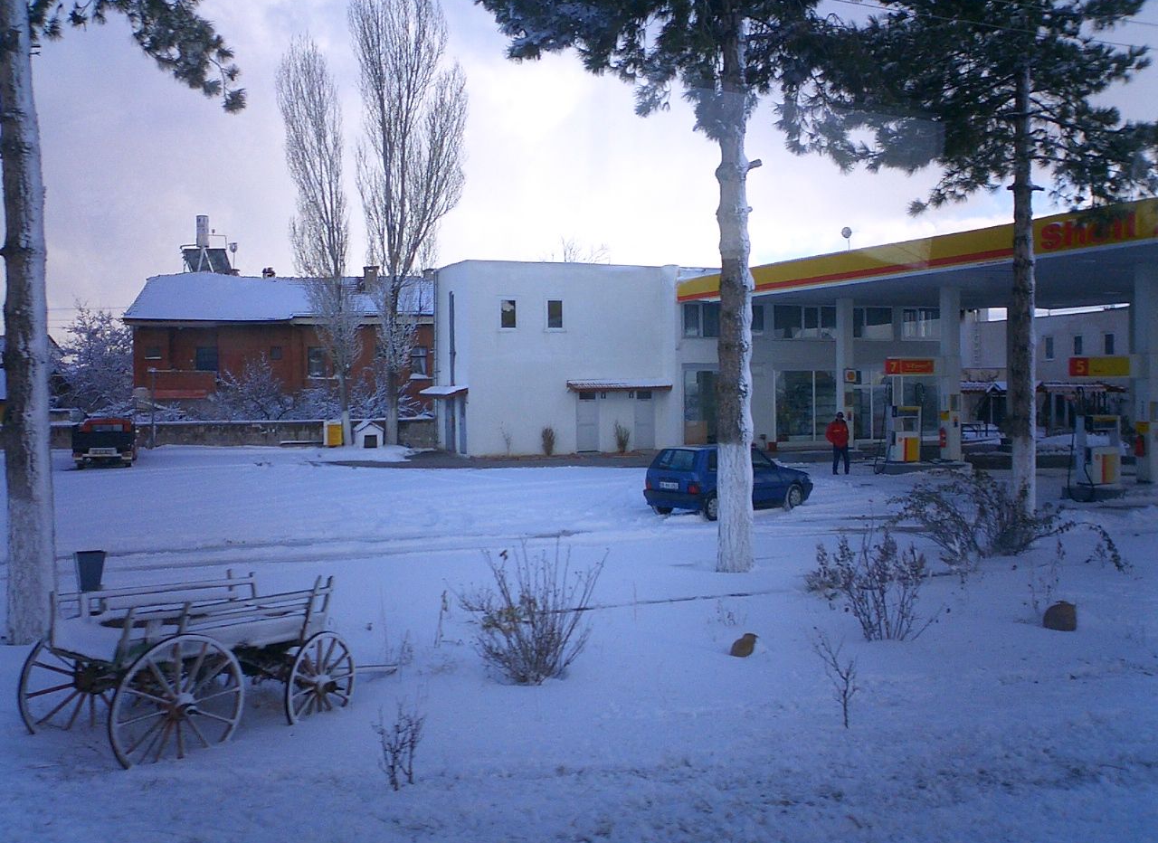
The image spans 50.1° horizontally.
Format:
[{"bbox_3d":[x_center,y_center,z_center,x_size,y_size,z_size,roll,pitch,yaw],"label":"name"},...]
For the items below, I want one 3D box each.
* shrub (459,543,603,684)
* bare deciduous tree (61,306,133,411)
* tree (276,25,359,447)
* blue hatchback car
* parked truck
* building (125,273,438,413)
[{"bbox_3d":[-0.433,1.704,11.076,1.250,1.220,1.150,0,2,0],"label":"shrub"},{"bbox_3d":[-22.252,-2.057,56.911,3.500,6.400,3.400,-1,2,-21],"label":"bare deciduous tree"},{"bbox_3d":[-11.281,-7.840,53.500,3.300,17.600,3.000,-1,2,-12],"label":"tree"},{"bbox_3d":[3.113,1.148,25.110,3.690,1.410,1.570,-2,2,-42],"label":"blue hatchback car"},{"bbox_3d":[-16.600,0.674,43.413,1.850,1.720,4.800,-1,2,-17],"label":"parked truck"},{"bbox_3d":[-15.203,-3.180,64.582,15.800,8.200,10.500,-1,2,-19],"label":"building"}]

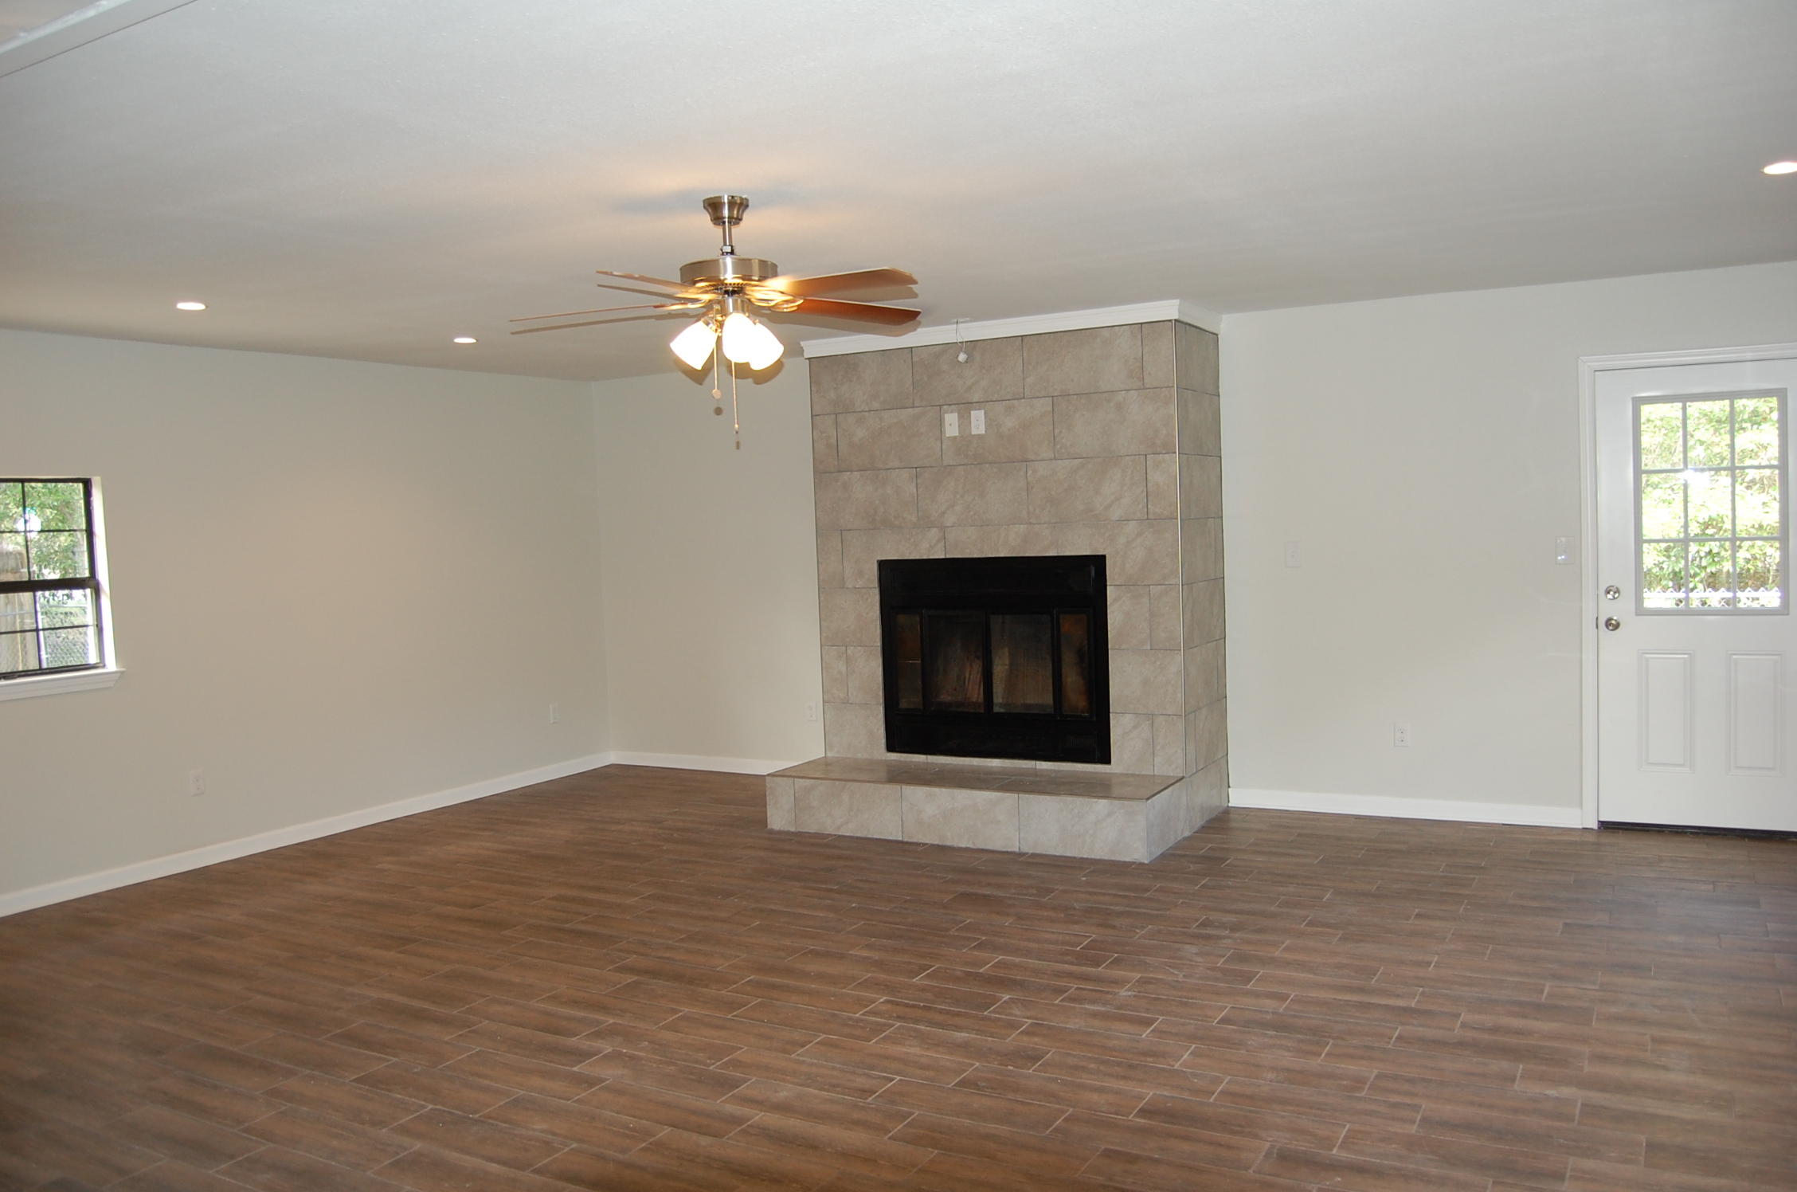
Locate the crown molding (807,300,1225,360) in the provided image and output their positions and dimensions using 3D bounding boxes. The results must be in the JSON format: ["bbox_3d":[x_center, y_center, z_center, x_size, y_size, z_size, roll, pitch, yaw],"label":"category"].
[{"bbox_3d":[0.548,-1.306,6.812,2.042,0.090,0.761,0,4,29],"label":"crown molding"}]

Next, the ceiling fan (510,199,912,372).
[{"bbox_3d":[-0.488,-0.893,3.896,1.310,0.520,1.310,0,4,29],"label":"ceiling fan"}]

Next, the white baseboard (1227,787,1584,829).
[{"bbox_3d":[2.378,1.017,6.390,1.629,0.092,0.018,0,4,29],"label":"white baseboard"}]

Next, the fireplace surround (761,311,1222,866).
[{"bbox_3d":[0.478,-0.066,6.674,1.952,2.364,1.237,0,4,29],"label":"fireplace surround"}]

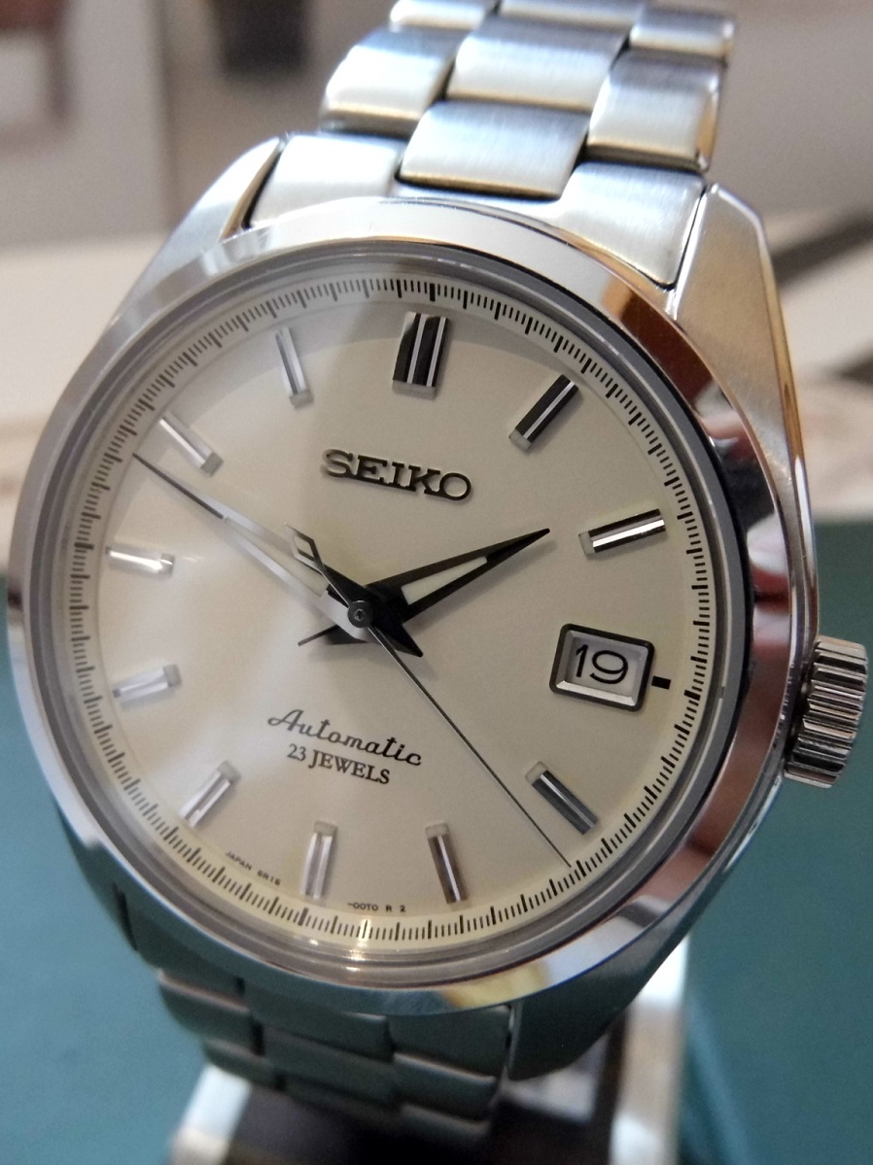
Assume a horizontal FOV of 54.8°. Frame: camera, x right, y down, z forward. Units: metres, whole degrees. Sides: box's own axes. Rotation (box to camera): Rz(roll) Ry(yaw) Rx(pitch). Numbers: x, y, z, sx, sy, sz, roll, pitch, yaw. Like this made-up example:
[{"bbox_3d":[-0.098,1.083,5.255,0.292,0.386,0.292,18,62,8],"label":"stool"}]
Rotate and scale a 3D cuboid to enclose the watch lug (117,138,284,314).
[{"bbox_3d":[-0.011,-0.017,0.043,0.006,0.011,0.005,13,-17,11],"label":"watch lug"}]

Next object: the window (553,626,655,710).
[{"bbox_3d":[0.007,0.004,0.036,0.004,0.003,0.001,13,5,11],"label":"window"}]

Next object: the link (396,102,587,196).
[{"bbox_3d":[0.003,-0.021,0.042,0.008,0.003,0.007,13,63,11],"label":"link"}]

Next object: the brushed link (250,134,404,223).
[{"bbox_3d":[-0.005,-0.018,0.041,0.006,0.006,0.003,13,-19,11],"label":"brushed link"}]

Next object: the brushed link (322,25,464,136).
[{"bbox_3d":[-0.002,-0.026,0.046,0.006,0.003,0.007,13,62,11],"label":"brushed link"}]

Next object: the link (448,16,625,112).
[{"bbox_3d":[0.005,-0.027,0.046,0.008,0.003,0.007,13,61,11],"label":"link"}]

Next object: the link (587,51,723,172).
[{"bbox_3d":[0.011,-0.023,0.043,0.006,0.003,0.007,13,62,11],"label":"link"}]

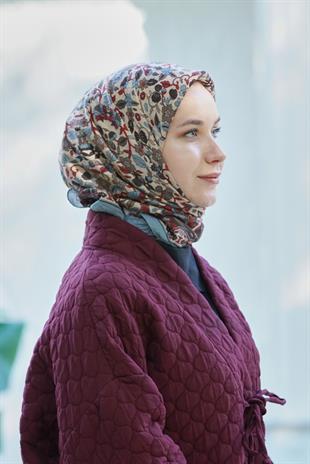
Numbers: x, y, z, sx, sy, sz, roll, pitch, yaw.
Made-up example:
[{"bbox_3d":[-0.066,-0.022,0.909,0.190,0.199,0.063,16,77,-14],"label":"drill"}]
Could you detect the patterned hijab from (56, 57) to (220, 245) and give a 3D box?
[{"bbox_3d":[-0.027,-0.119,2.170,0.245,0.280,0.205,0,0,30],"label":"patterned hijab"}]

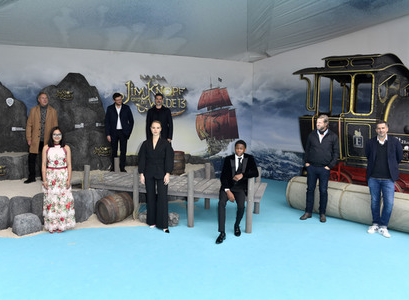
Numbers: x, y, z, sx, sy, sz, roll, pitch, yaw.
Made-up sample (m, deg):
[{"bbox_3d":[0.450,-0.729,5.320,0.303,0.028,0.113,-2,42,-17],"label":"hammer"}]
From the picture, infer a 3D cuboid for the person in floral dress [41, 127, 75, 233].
[{"bbox_3d":[-2.310,0.476,5.584,0.520,1.660,0.360,-2,8,-17],"label":"person in floral dress"}]

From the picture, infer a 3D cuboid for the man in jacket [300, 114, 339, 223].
[{"bbox_3d":[2.000,0.316,6.168,0.600,1.820,0.400,4,9,28],"label":"man in jacket"}]

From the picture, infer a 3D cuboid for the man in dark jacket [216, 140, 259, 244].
[{"bbox_3d":[0.520,0.618,5.432,0.600,1.420,0.750,2,8,14],"label":"man in dark jacket"}]

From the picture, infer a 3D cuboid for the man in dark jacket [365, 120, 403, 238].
[{"bbox_3d":[2.750,0.440,5.438,0.550,1.770,0.400,3,8,24],"label":"man in dark jacket"}]

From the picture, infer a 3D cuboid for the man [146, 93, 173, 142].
[{"bbox_3d":[-1.000,-0.393,7.868,0.580,1.770,0.340,-1,8,-6],"label":"man"}]

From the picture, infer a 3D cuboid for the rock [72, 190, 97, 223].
[{"bbox_3d":[-2.140,0.965,6.185,0.440,0.530,0.400,-1,8,-6],"label":"rock"}]

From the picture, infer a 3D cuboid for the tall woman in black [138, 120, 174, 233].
[{"bbox_3d":[-0.760,0.427,5.608,0.560,1.750,0.400,-1,8,-5],"label":"tall woman in black"}]

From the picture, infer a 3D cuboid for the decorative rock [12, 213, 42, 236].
[{"bbox_3d":[-2.830,1.160,5.566,0.450,0.310,0.360,-3,8,-20],"label":"decorative rock"}]

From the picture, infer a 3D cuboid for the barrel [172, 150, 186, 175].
[{"bbox_3d":[-0.630,0.240,7.853,0.410,0.520,0.410,0,8,0],"label":"barrel"}]

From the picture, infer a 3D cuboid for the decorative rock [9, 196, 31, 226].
[{"bbox_3d":[-3.110,1.014,6.010,0.390,0.480,0.360,-3,8,-20],"label":"decorative rock"}]

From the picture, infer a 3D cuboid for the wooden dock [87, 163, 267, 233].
[{"bbox_3d":[-0.512,0.743,6.407,3.200,0.910,1.130,2,8,16],"label":"wooden dock"}]

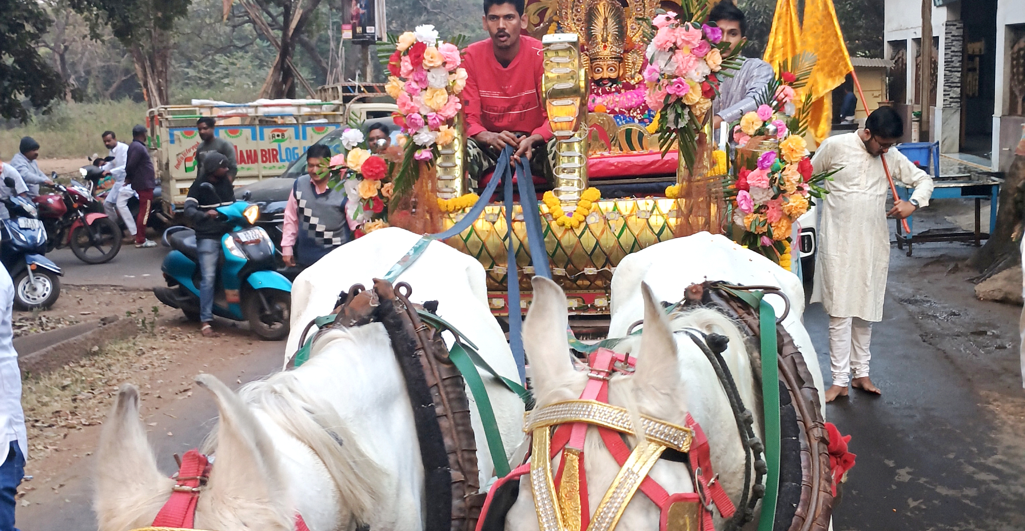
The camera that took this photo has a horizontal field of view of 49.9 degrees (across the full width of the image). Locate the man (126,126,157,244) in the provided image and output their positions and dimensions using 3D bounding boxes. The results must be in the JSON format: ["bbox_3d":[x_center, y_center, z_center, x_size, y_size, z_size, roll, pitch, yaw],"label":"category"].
[{"bbox_3d":[-5.056,-1.070,15.000,0.420,1.660,0.500,-8,12,-34],"label":"man"}]

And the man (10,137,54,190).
[{"bbox_3d":[-6.080,-0.846,13.700,0.750,1.450,0.520,-2,7,-4],"label":"man"}]

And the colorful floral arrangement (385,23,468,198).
[{"bbox_3d":[-0.330,-0.589,4.200,0.290,0.640,0.240,1,7,14],"label":"colorful floral arrangement"}]

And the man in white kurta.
[{"bbox_3d":[2.103,-0.072,6.480,0.640,1.660,0.400,-3,10,-5],"label":"man in white kurta"}]

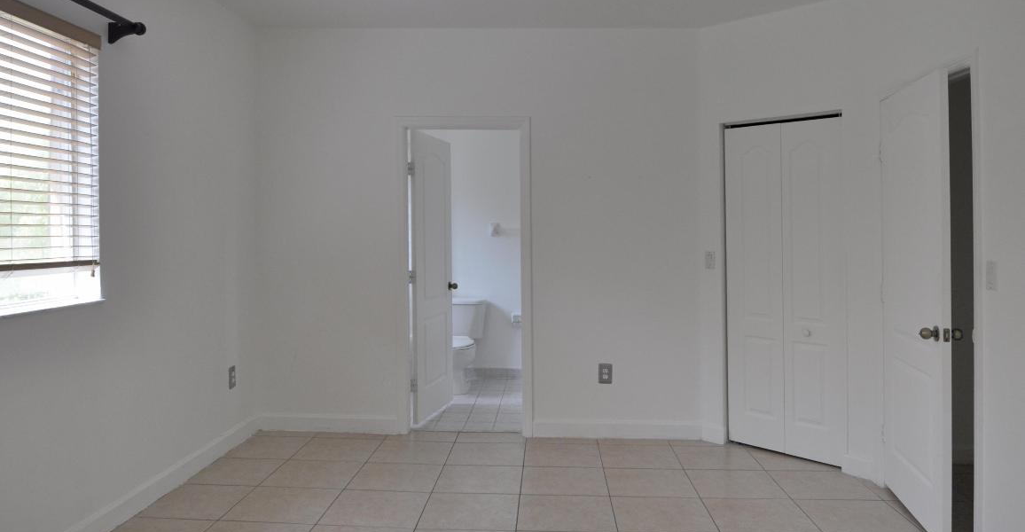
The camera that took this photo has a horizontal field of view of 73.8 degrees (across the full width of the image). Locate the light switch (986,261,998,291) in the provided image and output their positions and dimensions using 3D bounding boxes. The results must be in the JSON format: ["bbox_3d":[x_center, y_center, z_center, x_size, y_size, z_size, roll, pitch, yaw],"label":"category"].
[{"bbox_3d":[1.920,0.040,2.742,0.012,0.119,0.075,0,1,3],"label":"light switch"}]

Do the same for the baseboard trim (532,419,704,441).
[{"bbox_3d":[0.701,1.091,4.565,1.125,0.130,0.020,0,1,3],"label":"baseboard trim"}]

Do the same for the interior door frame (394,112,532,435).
[{"bbox_3d":[-0.323,0.076,4.665,0.925,2.155,0.140,0,1,3],"label":"interior door frame"}]

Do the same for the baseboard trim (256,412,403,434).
[{"bbox_3d":[-1.278,1.081,4.684,0.975,0.130,0.020,0,1,3],"label":"baseboard trim"}]

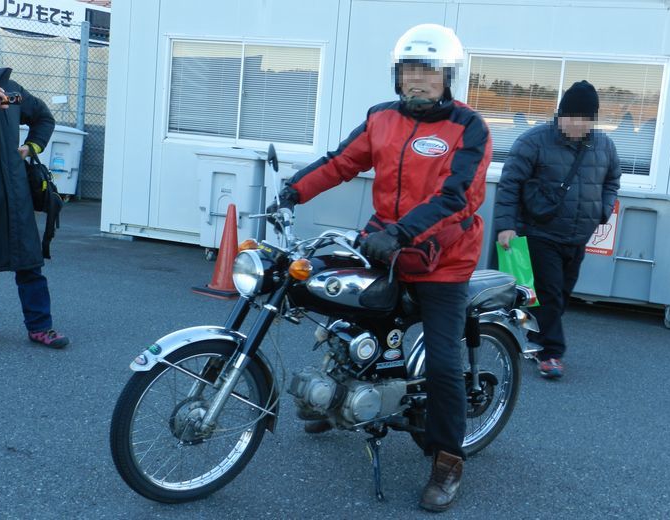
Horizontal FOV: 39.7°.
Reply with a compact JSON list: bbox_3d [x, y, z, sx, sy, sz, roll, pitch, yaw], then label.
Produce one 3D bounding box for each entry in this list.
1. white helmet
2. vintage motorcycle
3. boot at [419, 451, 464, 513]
[{"bbox_3d":[0.333,-0.719,3.340,0.255,0.265,0.300,7,9,18],"label":"white helmet"},{"bbox_3d":[0.100,0.240,3.426,1.890,1.170,0.700,-1,10,-33],"label":"vintage motorcycle"},{"bbox_3d":[0.411,0.775,3.368,0.115,0.180,0.290,7,8,19],"label":"boot"}]

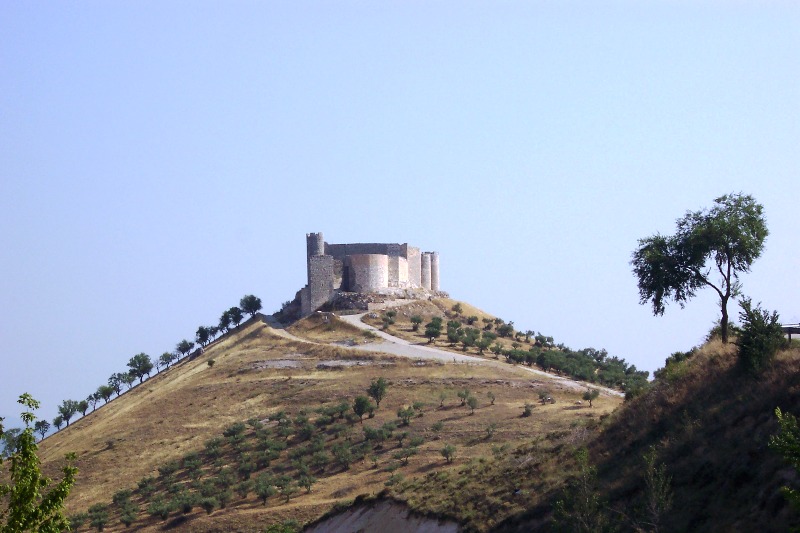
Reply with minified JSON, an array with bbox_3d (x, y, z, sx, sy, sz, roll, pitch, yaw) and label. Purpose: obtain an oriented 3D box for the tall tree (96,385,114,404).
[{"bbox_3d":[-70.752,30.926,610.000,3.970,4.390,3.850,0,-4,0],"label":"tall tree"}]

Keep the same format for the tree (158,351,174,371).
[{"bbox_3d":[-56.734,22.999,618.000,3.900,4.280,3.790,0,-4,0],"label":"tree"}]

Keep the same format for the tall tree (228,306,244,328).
[{"bbox_3d":[-33.468,10.523,520.000,3.080,4.209,3.080,0,-4,0],"label":"tall tree"}]

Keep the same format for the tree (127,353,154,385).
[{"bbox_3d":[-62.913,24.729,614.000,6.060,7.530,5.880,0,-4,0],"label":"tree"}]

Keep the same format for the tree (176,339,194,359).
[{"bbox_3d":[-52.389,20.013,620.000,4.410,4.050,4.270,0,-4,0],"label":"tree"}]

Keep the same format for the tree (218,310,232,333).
[{"bbox_3d":[-35.726,11.498,520.000,2.669,4.517,2.669,0,-4,0],"label":"tree"}]

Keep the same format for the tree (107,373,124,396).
[{"bbox_3d":[-58.414,24.279,520.000,3.285,4.620,3.285,0,-4,0],"label":"tree"}]

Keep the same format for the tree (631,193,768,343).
[{"bbox_3d":[10.643,0.018,90.000,4.869,5.295,3.895,0,-4,0],"label":"tree"}]

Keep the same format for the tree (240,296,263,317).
[{"bbox_3d":[-36.940,9.950,630.000,5.470,5.730,5.310,0,-4,0],"label":"tree"}]

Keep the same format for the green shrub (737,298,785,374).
[{"bbox_3d":[13.988,2.709,98.000,1.780,3.020,1.730,0,-4,0],"label":"green shrub"}]

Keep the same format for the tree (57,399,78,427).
[{"bbox_3d":[-68.167,30.182,520.000,4.312,5.338,4.096,0,-4,0],"label":"tree"}]

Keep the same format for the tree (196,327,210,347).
[{"bbox_3d":[-40.346,14.373,520.000,2.875,4.106,2.875,0,-4,0],"label":"tree"}]

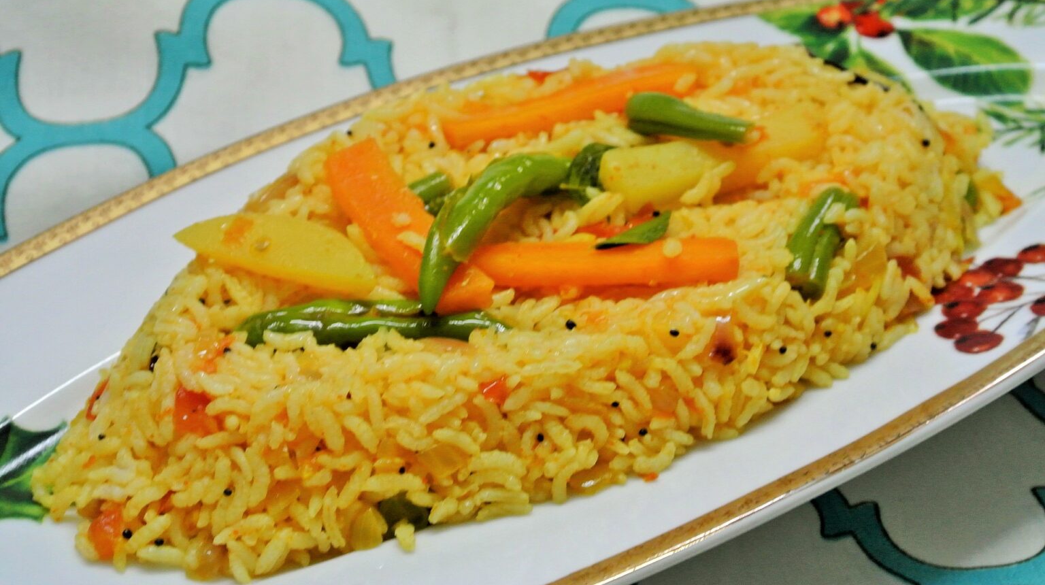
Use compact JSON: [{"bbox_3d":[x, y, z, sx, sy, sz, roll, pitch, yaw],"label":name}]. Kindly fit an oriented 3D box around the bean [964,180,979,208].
[{"bbox_3d":[0.115,-0.025,0.600,0.006,0.008,0.005,-21,44,-23],"label":"bean"}]

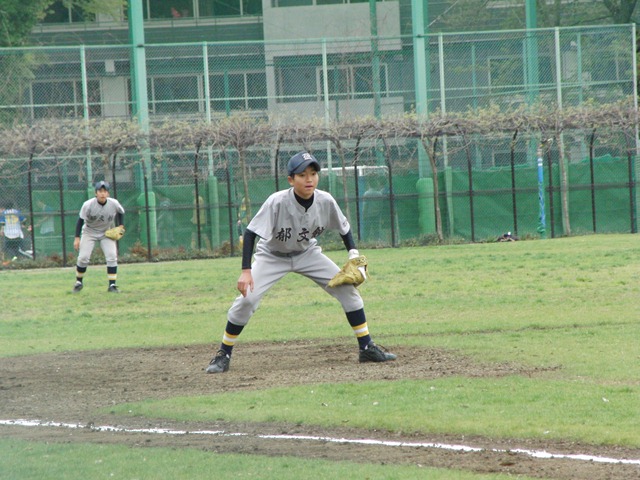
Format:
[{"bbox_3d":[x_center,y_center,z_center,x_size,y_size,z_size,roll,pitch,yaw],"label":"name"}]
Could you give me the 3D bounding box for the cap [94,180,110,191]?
[{"bbox_3d":[-2.605,-0.653,67.100,0.185,0.125,0.260,-3,0,-9],"label":"cap"}]

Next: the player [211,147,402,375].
[{"bbox_3d":[-0.127,0.121,33.000,1.120,1.270,0.720,-3,0,-18],"label":"player"}]

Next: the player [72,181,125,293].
[{"bbox_3d":[-2.661,-0.042,67.300,0.610,1.310,0.660,-3,0,-9],"label":"player"}]

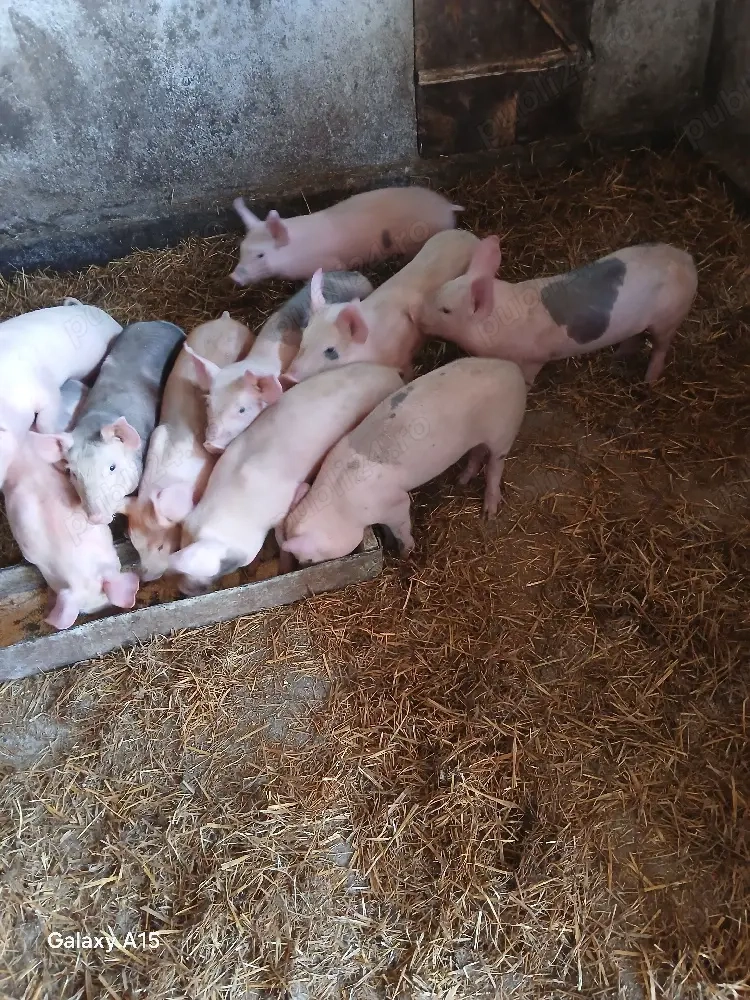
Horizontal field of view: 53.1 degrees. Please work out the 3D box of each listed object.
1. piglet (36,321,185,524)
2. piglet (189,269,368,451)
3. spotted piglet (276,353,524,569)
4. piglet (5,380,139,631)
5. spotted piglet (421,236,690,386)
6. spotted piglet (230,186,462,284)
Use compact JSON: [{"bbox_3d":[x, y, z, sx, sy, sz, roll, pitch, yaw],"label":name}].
[{"bbox_3d":[-0.594,-0.160,1.951,0.220,0.410,0.721,-4,40,2],"label":"piglet"},{"bbox_3d":[-0.229,-0.328,2.097,0.220,0.420,0.765,14,44,22],"label":"piglet"},{"bbox_3d":[0.074,-0.088,1.787,0.635,0.410,0.220,-23,43,-19],"label":"spotted piglet"},{"bbox_3d":[-0.712,-0.035,1.827,0.230,0.400,0.617,-13,41,-9],"label":"piglet"},{"bbox_3d":[0.525,-0.547,2.272,0.776,0.410,0.220,-4,40,2],"label":"spotted piglet"},{"bbox_3d":[-0.099,-0.874,2.722,0.805,0.420,0.220,-10,40,-5],"label":"spotted piglet"}]

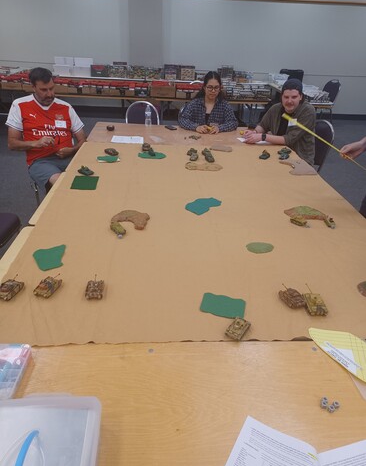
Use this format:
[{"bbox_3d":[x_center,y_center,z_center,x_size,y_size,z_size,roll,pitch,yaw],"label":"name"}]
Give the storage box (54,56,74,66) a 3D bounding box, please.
[{"bbox_3d":[-2.207,-3.218,6.599,0.340,0.150,0.270,0,30,-4],"label":"storage box"}]

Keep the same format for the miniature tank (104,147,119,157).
[{"bbox_3d":[-0.571,-0.653,2.839,0.108,0.043,0.060,23,36,31],"label":"miniature tank"}]

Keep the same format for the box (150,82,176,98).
[{"bbox_3d":[-0.299,-2.167,5.338,0.380,0.175,0.300,0,30,-4],"label":"box"}]

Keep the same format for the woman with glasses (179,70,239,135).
[{"bbox_3d":[0.248,-1.008,3.729,0.570,1.265,0.650,2,30,-1],"label":"woman with glasses"}]

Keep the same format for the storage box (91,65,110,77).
[{"bbox_3d":[-1.594,-3.113,6.788,0.340,0.240,0.240,1,30,-3],"label":"storage box"}]

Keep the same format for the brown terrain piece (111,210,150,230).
[{"bbox_3d":[-0.271,-0.071,1.816,0.200,0.025,0.180,-2,30,-8],"label":"brown terrain piece"}]

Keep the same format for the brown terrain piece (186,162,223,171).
[{"bbox_3d":[0.161,-0.504,2.673,0.285,0.014,0.155,3,30,1],"label":"brown terrain piece"}]

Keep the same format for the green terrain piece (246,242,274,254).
[{"bbox_3d":[0.361,0.066,1.639,0.128,0.010,0.090,1,30,-3],"label":"green terrain piece"}]

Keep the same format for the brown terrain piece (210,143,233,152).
[{"bbox_3d":[0.342,-0.746,3.106,0.200,0.013,0.130,7,30,8],"label":"brown terrain piece"}]

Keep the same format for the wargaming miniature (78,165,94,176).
[{"bbox_3d":[-0.658,-0.428,2.388,0.108,0.047,0.060,24,36,32],"label":"wargaming miniature"}]

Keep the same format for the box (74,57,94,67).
[{"bbox_3d":[-1.853,-3.211,6.627,0.345,0.150,0.270,0,30,-4],"label":"box"}]

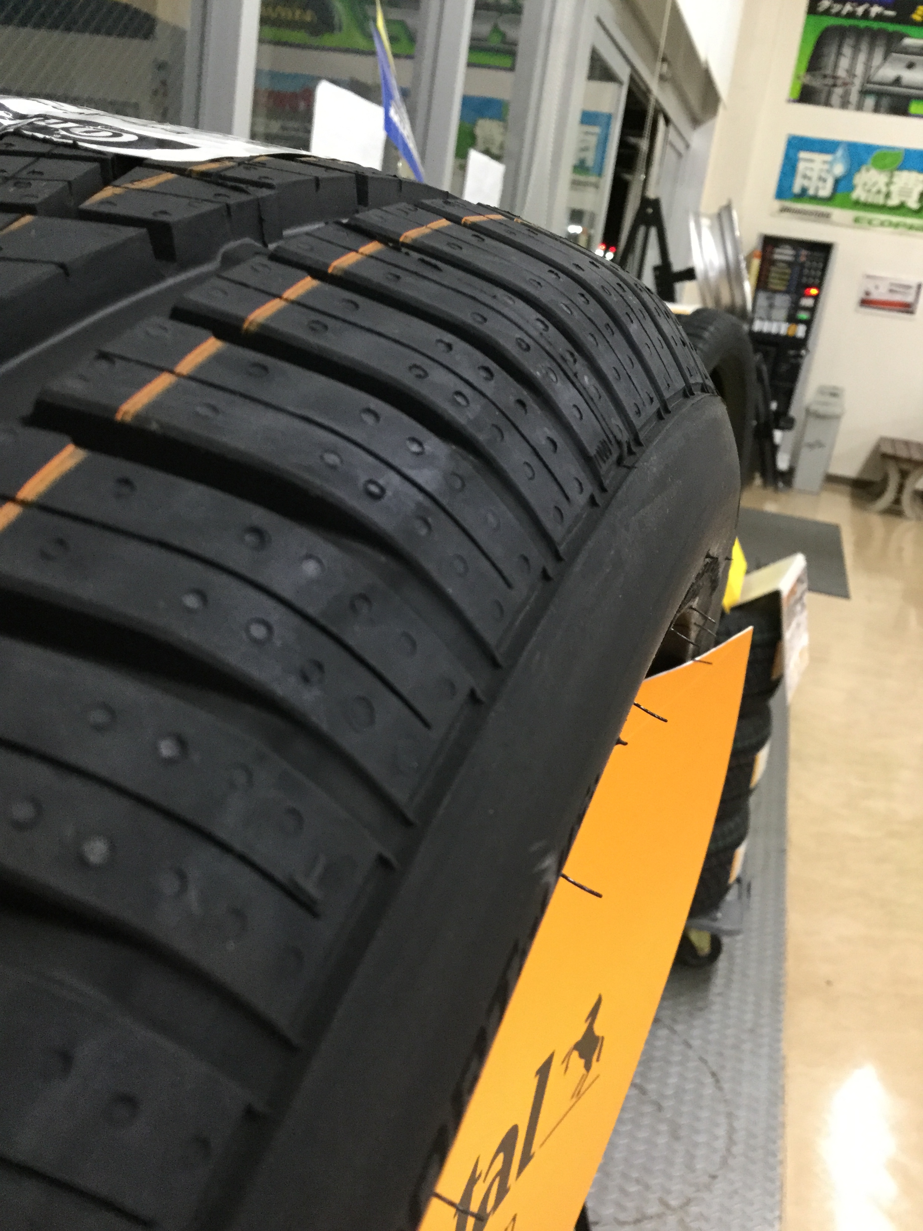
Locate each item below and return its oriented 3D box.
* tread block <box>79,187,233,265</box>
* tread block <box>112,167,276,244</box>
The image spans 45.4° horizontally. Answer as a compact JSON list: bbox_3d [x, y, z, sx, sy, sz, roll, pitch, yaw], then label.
[{"bbox_3d":[-0.043,-0.055,0.157,0.016,0.007,0.013,14,35,9],"label":"tread block"},{"bbox_3d":[-0.040,-0.062,0.167,0.019,0.007,0.014,14,32,8],"label":"tread block"}]

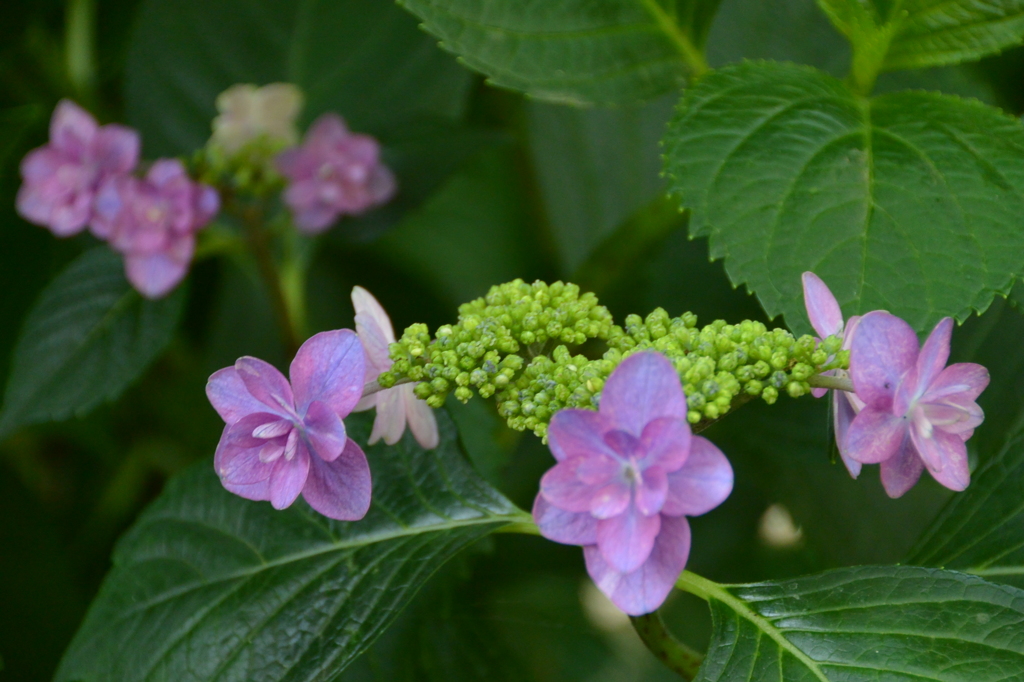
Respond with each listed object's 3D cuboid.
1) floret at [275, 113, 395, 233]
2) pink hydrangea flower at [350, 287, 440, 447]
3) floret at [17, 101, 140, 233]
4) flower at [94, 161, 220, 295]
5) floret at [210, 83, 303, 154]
[{"bbox_3d":[-0.045,-0.042,1.500,0.031,0.031,0.018,-4,4,-15],"label":"floret"},{"bbox_3d":[-0.027,0.006,1.360,0.019,0.038,0.036,-20,3,31],"label":"pink hydrangea flower"},{"bbox_3d":[-0.108,-0.043,1.480,0.031,0.033,0.018,5,4,18],"label":"floret"},{"bbox_3d":[-0.088,-0.028,1.470,0.031,0.034,0.018,2,3,6],"label":"flower"},{"bbox_3d":[-0.065,-0.055,1.530,0.025,0.025,0.015,0,6,0],"label":"floret"}]

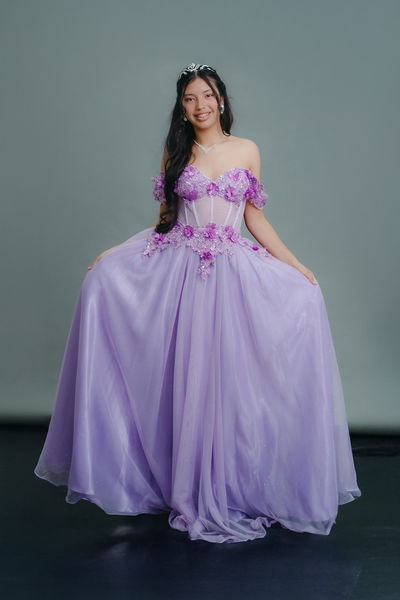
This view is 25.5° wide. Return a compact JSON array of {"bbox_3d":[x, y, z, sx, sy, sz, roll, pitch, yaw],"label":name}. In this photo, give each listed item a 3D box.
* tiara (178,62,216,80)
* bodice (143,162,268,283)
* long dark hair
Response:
[{"bbox_3d":[-0.009,-0.818,3.170,0.135,0.055,0.090,-7,0,6],"label":"tiara"},{"bbox_3d":[0.027,-0.281,3.180,0.435,0.400,0.270,0,2,-4],"label":"bodice"},{"bbox_3d":[-0.018,-0.542,3.200,0.275,0.585,0.250,0,2,0],"label":"long dark hair"}]

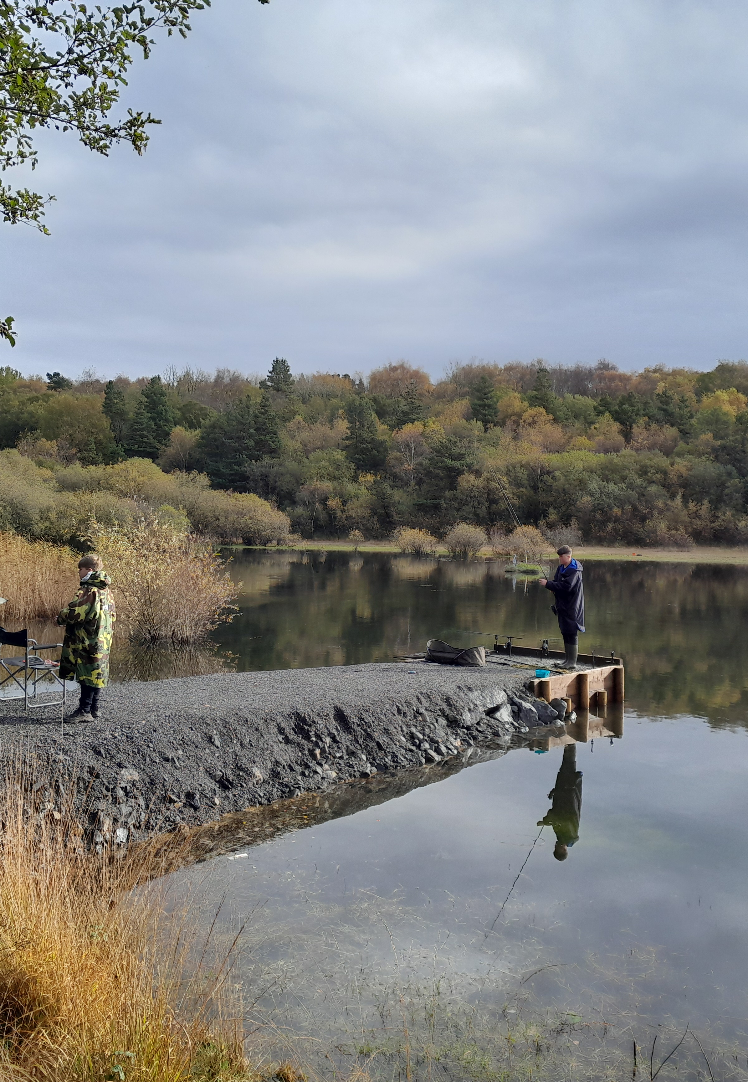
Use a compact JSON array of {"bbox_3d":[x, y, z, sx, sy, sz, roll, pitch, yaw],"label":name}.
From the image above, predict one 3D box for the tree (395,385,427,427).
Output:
[{"bbox_3d":[8.581,-29.644,250.000,7.541,12.742,7.300,1,1,0],"label":"tree"}]

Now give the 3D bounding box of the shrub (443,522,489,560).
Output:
[{"bbox_3d":[9.378,-0.058,112.000,4.660,3.728,4.500,1,1,0],"label":"shrub"}]

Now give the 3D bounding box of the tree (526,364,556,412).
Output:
[{"bbox_3d":[43.873,-39.279,285.000,8.004,14.822,7.800,1,1,0],"label":"tree"}]

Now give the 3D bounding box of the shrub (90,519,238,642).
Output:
[{"bbox_3d":[-4.520,0.885,23.300,3.100,2.600,2.900,1,1,0],"label":"shrub"}]

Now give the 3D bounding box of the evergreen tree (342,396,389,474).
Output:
[{"bbox_3d":[-1.506,-18.369,193.000,7.800,15.000,7.500,1,1,0],"label":"evergreen tree"}]

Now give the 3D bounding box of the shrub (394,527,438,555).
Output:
[{"bbox_3d":[4.447,0.000,114.000,4.700,3.000,4.200,1,1,0],"label":"shrub"}]

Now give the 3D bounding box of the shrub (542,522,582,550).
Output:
[{"bbox_3d":[21.129,-0.508,122.000,4.600,3.200,4.000,1,1,0],"label":"shrub"}]

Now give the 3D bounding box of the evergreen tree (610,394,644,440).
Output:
[{"bbox_3d":[46.236,-21.316,198.000,6.200,11.000,6.000,1,1,0],"label":"evergreen tree"}]

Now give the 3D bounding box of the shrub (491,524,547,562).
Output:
[{"bbox_3d":[14.703,0.143,110.000,5.721,3.604,5.200,1,1,0],"label":"shrub"}]

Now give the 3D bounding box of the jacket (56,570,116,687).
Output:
[{"bbox_3d":[-2.604,0.795,9.800,0.480,1.060,0.540,1,1,20],"label":"jacket"}]

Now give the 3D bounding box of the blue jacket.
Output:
[{"bbox_3d":[2.688,0.775,15.200,0.500,1.090,0.520,1,1,-28],"label":"blue jacket"}]

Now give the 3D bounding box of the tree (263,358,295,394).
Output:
[{"bbox_3d":[-26.368,-43.998,300.000,8.737,13.418,8.200,1,1,0],"label":"tree"}]

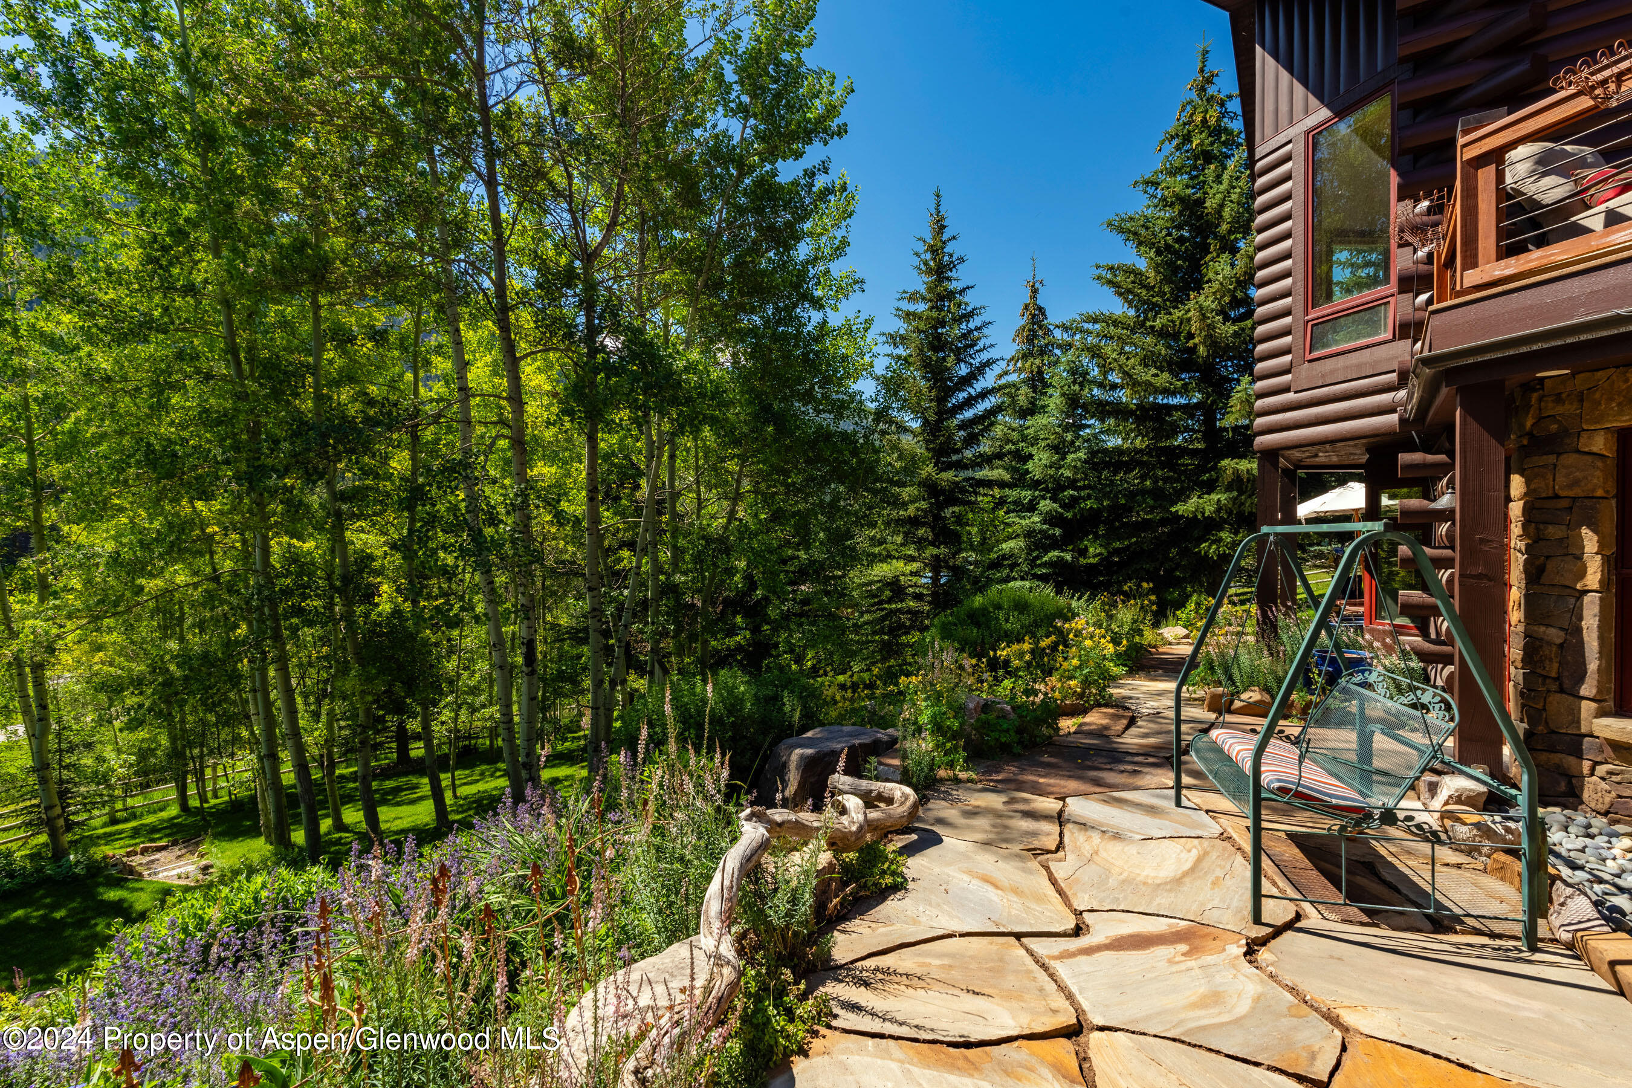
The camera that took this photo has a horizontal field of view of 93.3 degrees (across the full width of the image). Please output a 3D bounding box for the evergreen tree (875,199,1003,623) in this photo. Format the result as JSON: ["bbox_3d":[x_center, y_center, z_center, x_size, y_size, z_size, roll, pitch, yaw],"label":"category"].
[{"bbox_3d":[2.380,-2.400,15.000,2.600,9.000,2.600,0,0,0],"label":"evergreen tree"}]

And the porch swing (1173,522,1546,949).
[{"bbox_3d":[2.540,0.766,3.910,1.040,1.720,1.530,0,0,13],"label":"porch swing"}]

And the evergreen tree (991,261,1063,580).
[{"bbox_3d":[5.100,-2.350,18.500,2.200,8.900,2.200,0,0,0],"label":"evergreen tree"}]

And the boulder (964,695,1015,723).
[{"bbox_3d":[1.470,1.420,6.500,0.450,0.310,0.370,0,0,0],"label":"boulder"}]

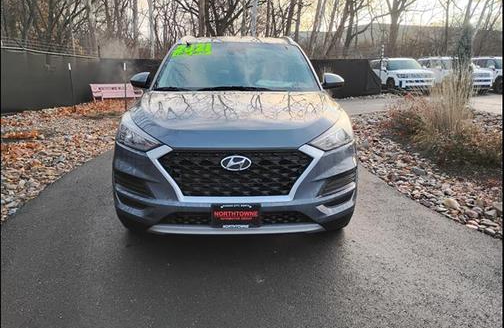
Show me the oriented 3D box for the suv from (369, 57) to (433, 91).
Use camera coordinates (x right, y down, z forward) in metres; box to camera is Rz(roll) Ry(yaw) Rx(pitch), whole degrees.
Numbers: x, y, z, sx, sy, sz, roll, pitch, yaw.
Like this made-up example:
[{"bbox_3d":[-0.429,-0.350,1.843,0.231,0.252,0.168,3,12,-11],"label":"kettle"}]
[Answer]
[{"bbox_3d":[7.402,-4.530,20.856,1.920,1.730,4.800,-1,14,-5],"label":"suv"}]

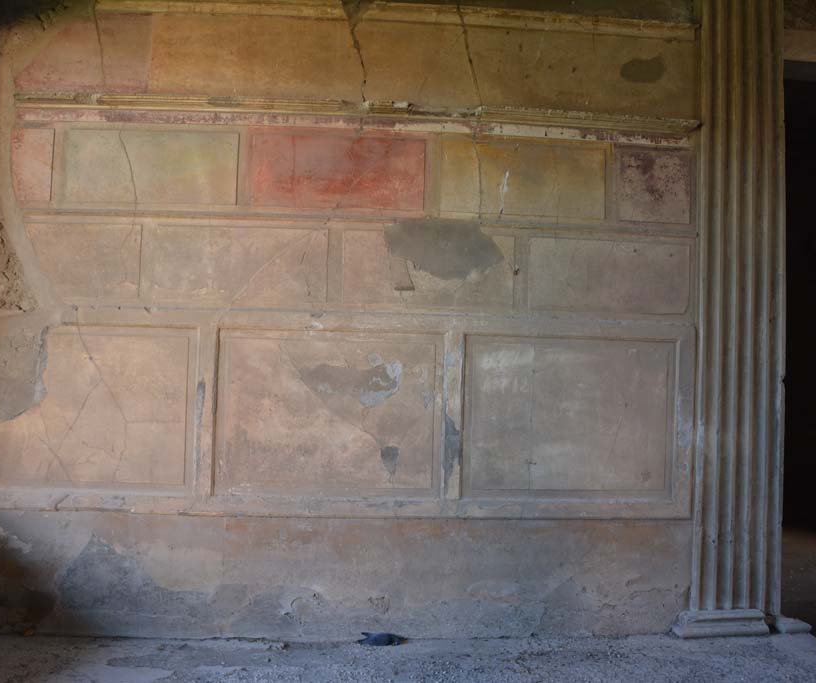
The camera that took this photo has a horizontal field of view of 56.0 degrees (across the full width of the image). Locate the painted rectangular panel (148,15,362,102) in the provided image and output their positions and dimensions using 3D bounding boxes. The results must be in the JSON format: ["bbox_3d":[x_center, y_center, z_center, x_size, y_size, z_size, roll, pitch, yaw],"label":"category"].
[{"bbox_3d":[-0.871,-1.637,4.444,1.213,0.449,0.040,1,-1,-3],"label":"painted rectangular panel"}]

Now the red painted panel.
[{"bbox_3d":[-0.403,-0.986,4.450,1.003,0.446,0.040,1,-1,-3],"label":"red painted panel"}]

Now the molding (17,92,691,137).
[{"bbox_3d":[-0.243,-1.293,4.413,3.878,0.085,0.100,1,-1,-3],"label":"molding"}]

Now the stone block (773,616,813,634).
[{"bbox_3d":[2.271,1.673,4.555,0.195,0.080,0.120,1,-1,-3],"label":"stone block"}]

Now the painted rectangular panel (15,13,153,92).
[{"bbox_3d":[-1.849,-1.642,4.391,0.757,0.435,0.040,1,-1,-3],"label":"painted rectangular panel"}]

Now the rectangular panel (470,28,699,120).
[{"bbox_3d":[1.042,-1.581,4.547,1.351,0.471,0.040,1,-1,-3],"label":"rectangular panel"}]

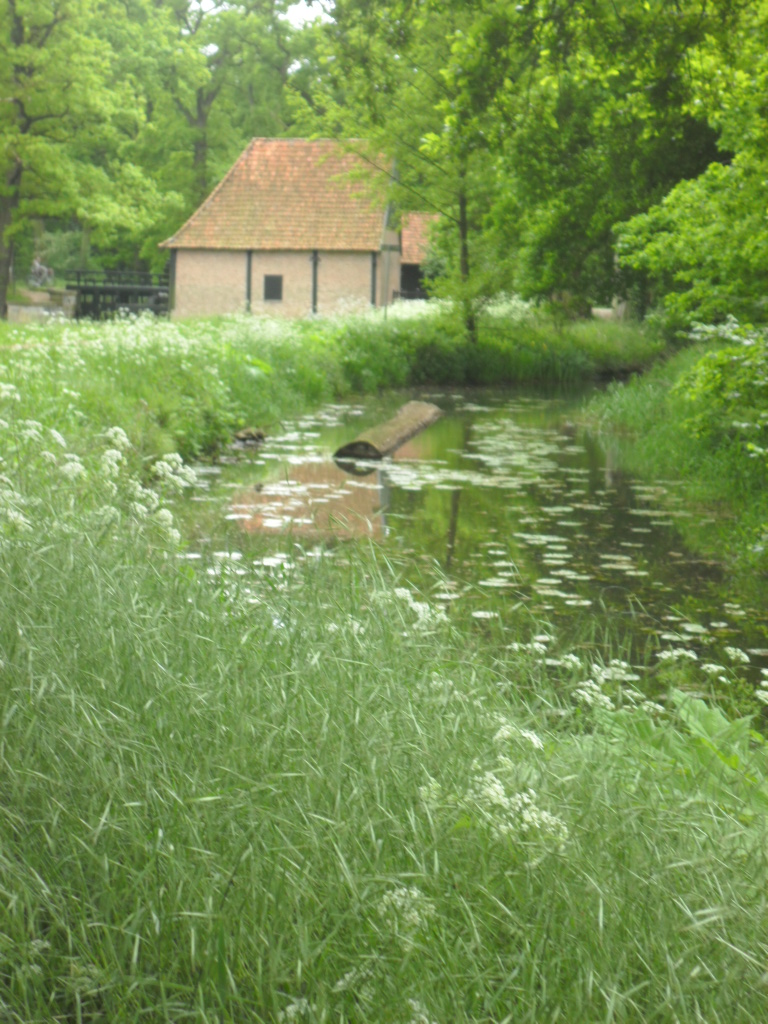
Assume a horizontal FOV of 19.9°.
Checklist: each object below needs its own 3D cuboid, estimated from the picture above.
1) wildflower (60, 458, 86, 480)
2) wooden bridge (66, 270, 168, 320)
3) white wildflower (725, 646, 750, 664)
[{"bbox_3d":[-1.106,-0.151,7.800,0.093,0.074,0.079,0,6,0],"label":"wildflower"},{"bbox_3d":[-11.565,-9.544,97.000,5.000,2.300,1.600,-3,6,-25],"label":"wooden bridge"},{"bbox_3d":[1.050,0.426,6.500,0.077,0.050,0.073,1,6,0],"label":"white wildflower"}]

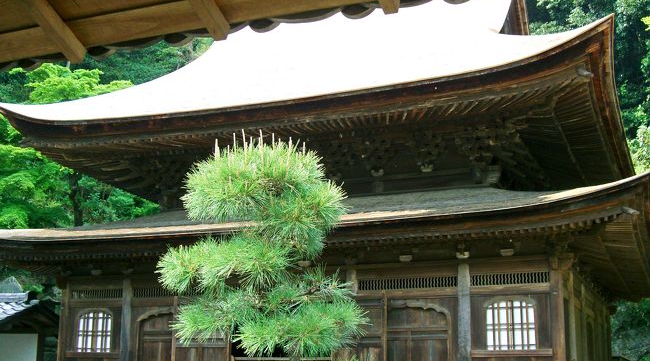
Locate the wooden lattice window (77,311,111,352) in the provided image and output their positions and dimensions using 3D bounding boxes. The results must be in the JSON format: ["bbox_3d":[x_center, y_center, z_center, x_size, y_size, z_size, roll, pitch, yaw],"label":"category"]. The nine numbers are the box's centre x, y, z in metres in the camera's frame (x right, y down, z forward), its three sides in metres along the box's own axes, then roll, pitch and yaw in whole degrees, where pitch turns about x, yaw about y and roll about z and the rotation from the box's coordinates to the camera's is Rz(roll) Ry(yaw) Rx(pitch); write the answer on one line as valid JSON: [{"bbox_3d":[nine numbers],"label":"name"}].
[{"bbox_3d":[-3.706,2.419,13.912,0.690,0.676,0.080,-5,-14,23],"label":"wooden lattice window"}]

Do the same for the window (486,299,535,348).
[{"bbox_3d":[2.438,1.888,11.330,0.640,0.661,0.080,-5,-14,23],"label":"window"}]

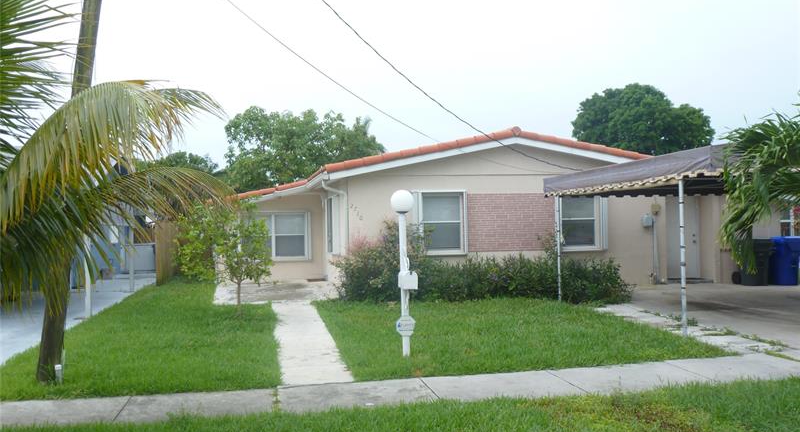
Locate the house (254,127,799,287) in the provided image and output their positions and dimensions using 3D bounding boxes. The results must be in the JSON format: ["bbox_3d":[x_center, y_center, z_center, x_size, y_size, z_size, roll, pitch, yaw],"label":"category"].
[{"bbox_3d":[1.601,-0.098,20.584,14.400,3.600,11.000,-1,0,-11],"label":"house"}]

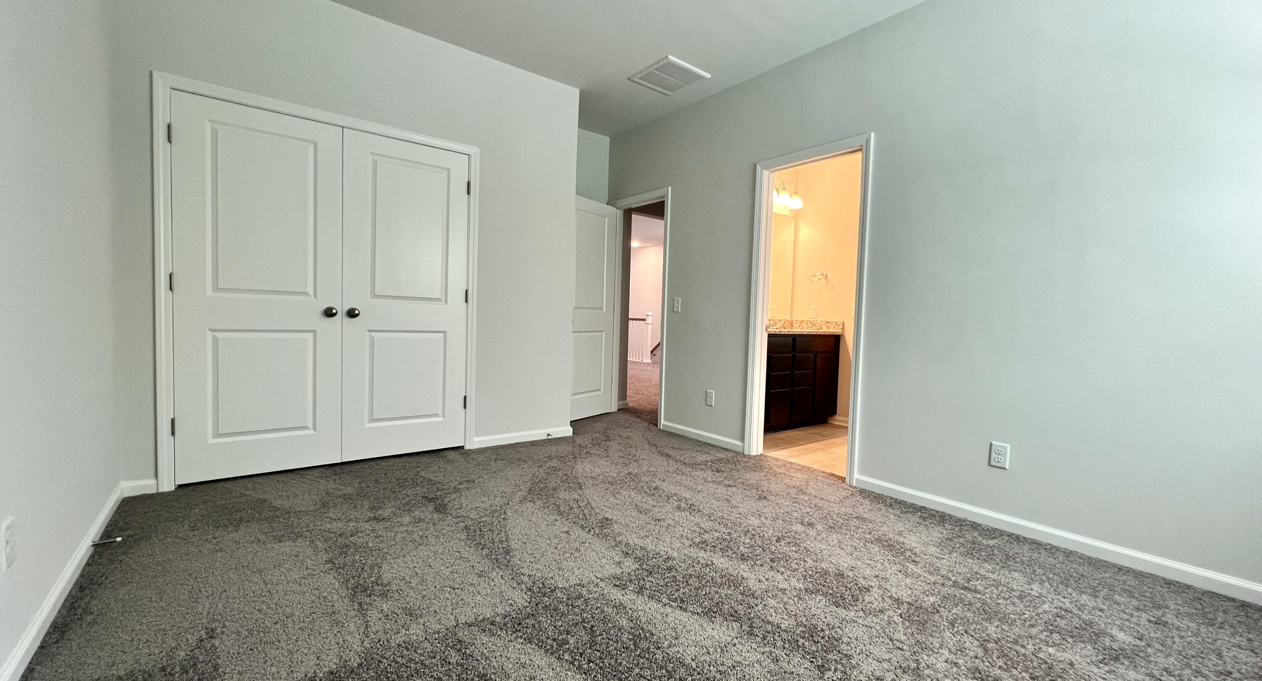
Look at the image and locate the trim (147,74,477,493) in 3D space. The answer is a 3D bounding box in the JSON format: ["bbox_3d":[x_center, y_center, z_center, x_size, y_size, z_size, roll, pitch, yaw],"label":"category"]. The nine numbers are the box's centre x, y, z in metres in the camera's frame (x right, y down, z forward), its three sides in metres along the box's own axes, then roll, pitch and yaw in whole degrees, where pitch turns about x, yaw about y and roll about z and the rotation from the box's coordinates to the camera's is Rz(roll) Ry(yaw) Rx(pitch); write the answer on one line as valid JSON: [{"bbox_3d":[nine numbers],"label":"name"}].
[{"bbox_3d":[-1.759,-0.276,2.893,1.630,2.127,0.063,0,3,-36],"label":"trim"}]

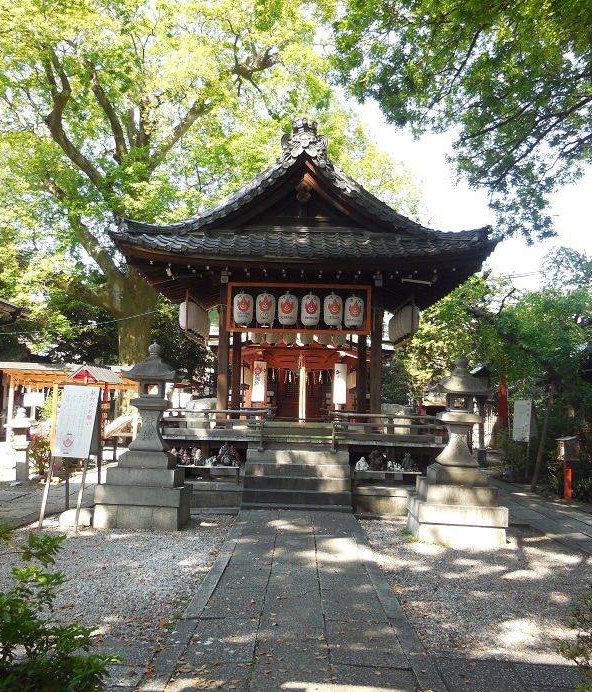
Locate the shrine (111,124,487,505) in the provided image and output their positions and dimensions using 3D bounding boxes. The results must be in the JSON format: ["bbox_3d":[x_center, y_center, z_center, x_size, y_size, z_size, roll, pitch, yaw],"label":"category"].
[{"bbox_3d":[0.113,-0.519,13.768,6.400,6.850,6.300,1,-6,1],"label":"shrine"}]

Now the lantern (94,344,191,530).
[{"bbox_3d":[-2.021,1.194,9.174,1.080,2.443,1.050,1,-6,1],"label":"lantern"}]

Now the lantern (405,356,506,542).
[{"bbox_3d":[2.064,1.284,8.739,1.060,2.357,1.050,1,-6,1],"label":"lantern"}]

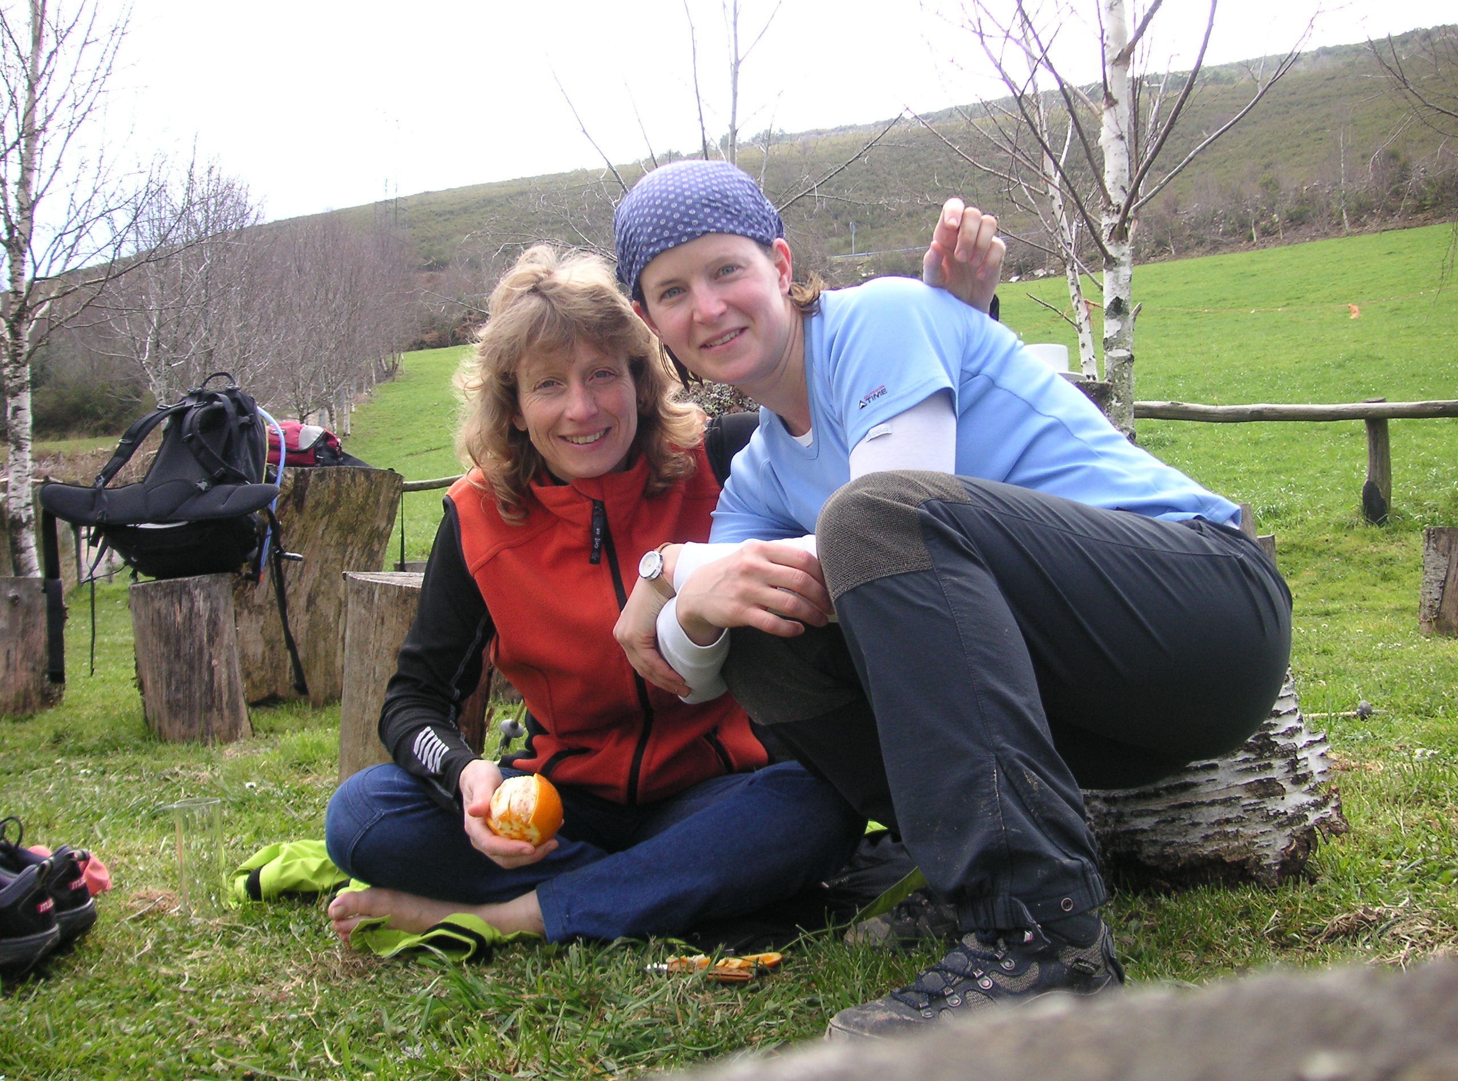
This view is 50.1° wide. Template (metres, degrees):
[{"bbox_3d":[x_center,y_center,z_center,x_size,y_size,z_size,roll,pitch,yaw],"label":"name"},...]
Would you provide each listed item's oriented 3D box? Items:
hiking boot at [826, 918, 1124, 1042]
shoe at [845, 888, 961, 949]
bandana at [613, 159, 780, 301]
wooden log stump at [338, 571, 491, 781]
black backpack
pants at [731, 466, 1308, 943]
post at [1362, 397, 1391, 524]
[{"bbox_3d":[0.232,0.385,1.440,0.290,0.125,0.110,1,-2,-21],"label":"hiking boot"},{"bbox_3d":[0.260,0.402,1.770,0.295,0.125,0.110,1,-2,-29],"label":"shoe"},{"bbox_3d":[-0.037,-0.343,1.700,0.170,0.140,0.200,-22,7,6],"label":"bandana"},{"bbox_3d":[-0.628,0.284,3.120,0.300,0.420,0.300,0,-2,0],"label":"wooden log stump"},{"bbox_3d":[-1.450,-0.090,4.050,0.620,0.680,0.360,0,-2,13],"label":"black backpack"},{"bbox_3d":[0.308,0.150,1.630,0.580,0.430,0.430,1,-2,-22],"label":"pants"},{"bbox_3d":[3.538,-0.435,8.500,0.130,0.690,0.130,0,-2,0],"label":"post"}]

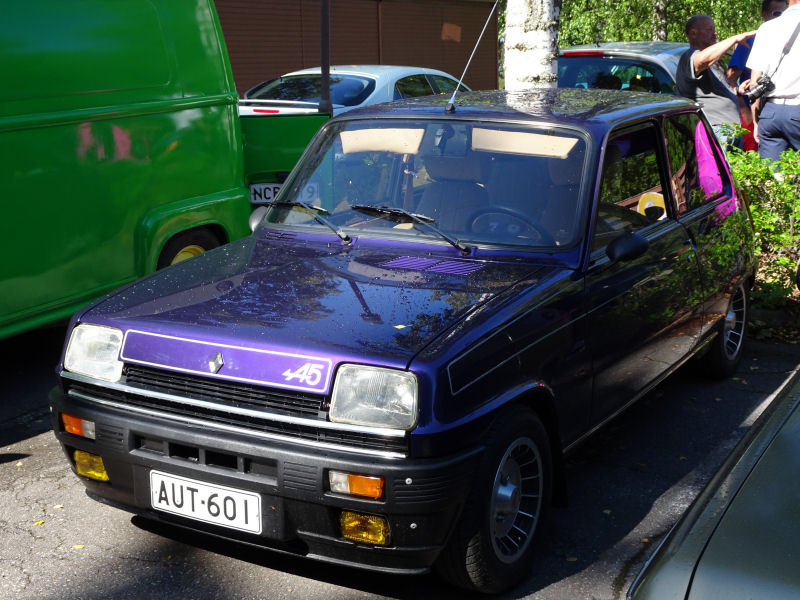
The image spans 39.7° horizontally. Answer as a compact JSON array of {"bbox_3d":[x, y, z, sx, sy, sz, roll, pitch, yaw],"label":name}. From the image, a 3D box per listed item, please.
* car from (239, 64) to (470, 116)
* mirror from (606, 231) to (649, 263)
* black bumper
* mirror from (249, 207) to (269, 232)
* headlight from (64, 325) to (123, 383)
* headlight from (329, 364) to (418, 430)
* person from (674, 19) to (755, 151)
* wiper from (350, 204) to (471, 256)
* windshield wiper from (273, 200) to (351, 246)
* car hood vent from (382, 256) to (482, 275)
[{"bbox_3d":[-0.214,-1.955,12.748,1.770,1.430,4.550,6,14,30],"label":"car"},{"bbox_3d":[0.729,-0.175,3.548,0.145,0.105,0.095,4,13,24],"label":"mirror"},{"bbox_3d":[-0.478,0.497,3.087,1.470,0.360,0.250,6,14,30],"label":"black bumper"},{"bbox_3d":[-0.535,-0.311,4.311,0.145,0.105,0.095,8,15,37],"label":"mirror"},{"bbox_3d":[-0.893,0.152,3.286,0.218,0.148,0.090,6,14,30],"label":"headlight"},{"bbox_3d":[-0.057,0.239,2.792,0.218,0.148,0.090,6,14,30],"label":"headlight"},{"bbox_3d":[2.283,-1.147,8.000,0.600,1.770,0.520,-2,12,-3],"label":"person"},{"bbox_3d":[0.043,-0.265,3.727,0.554,0.060,0.094,25,71,38],"label":"wiper"},{"bbox_3d":[-0.310,-0.308,3.955,0.494,0.082,0.060,29,-15,44],"label":"windshield wiper"},{"bbox_3d":[0.101,-0.109,3.508,0.320,0.025,0.150,6,21,30],"label":"car hood vent"}]

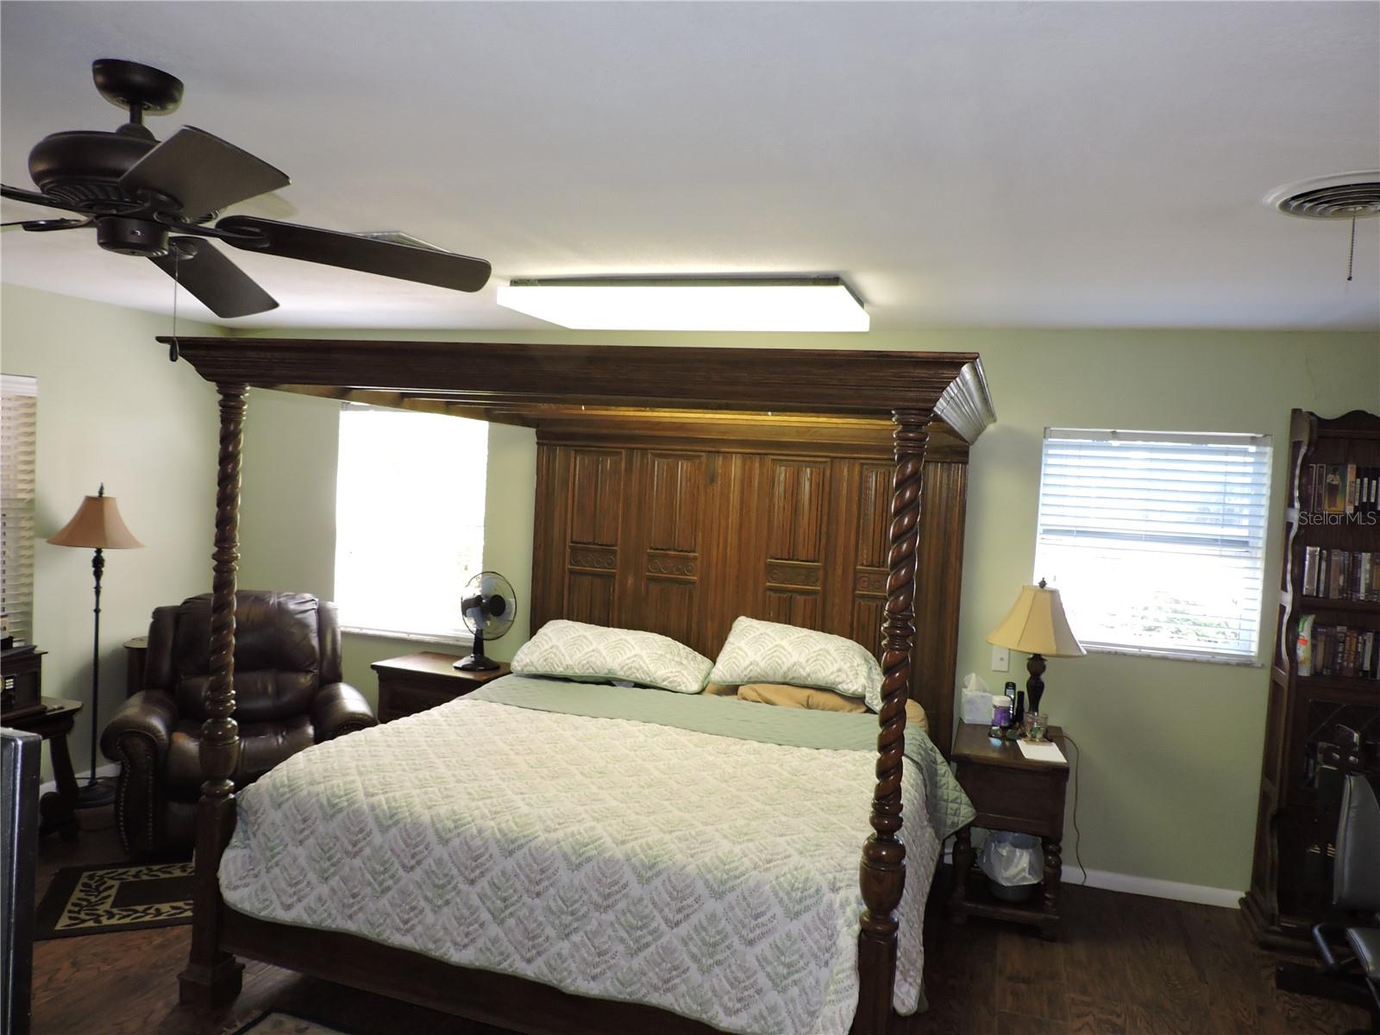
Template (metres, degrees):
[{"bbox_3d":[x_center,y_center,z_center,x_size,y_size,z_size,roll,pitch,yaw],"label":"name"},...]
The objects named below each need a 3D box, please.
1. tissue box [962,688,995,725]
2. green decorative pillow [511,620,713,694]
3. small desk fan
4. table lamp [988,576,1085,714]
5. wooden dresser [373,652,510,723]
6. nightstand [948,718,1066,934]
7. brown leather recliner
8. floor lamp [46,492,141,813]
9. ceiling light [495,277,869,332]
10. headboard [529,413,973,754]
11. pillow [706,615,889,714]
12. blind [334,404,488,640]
[{"bbox_3d":[1.279,0.838,4.258,0.112,0.130,0.112,3,3,-1],"label":"tissue box"},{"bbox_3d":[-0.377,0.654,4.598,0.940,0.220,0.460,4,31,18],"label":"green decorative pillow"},{"bbox_3d":[-1.070,0.518,4.910,0.280,0.503,0.350,5,3,40],"label":"small desk fan"},{"bbox_3d":[1.474,0.589,4.068,0.410,0.664,0.410,4,3,18],"label":"table lamp"},{"bbox_3d":[-1.249,1.101,4.941,0.660,0.681,0.420,4,3,18],"label":"wooden dresser"},{"bbox_3d":[1.319,1.267,3.988,0.430,0.698,0.640,4,3,18],"label":"nightstand"},{"bbox_3d":[-2.135,0.883,4.631,1.070,1.050,0.950,2,3,-24],"label":"brown leather recliner"},{"bbox_3d":[-2.860,0.606,4.631,0.460,1.531,0.460,4,3,18],"label":"floor lamp"},{"bbox_3d":[-0.004,-0.836,3.766,1.310,0.100,0.660,4,3,18],"label":"ceiling light"},{"bbox_3d":[0.182,0.552,4.671,2.170,1.946,0.100,4,3,18],"label":"headboard"},{"bbox_3d":[0.465,0.659,4.337,0.870,0.200,0.420,4,48,18],"label":"pillow"},{"bbox_3d":[-1.566,0.013,5.339,0.960,1.250,0.060,4,3,18],"label":"blind"}]

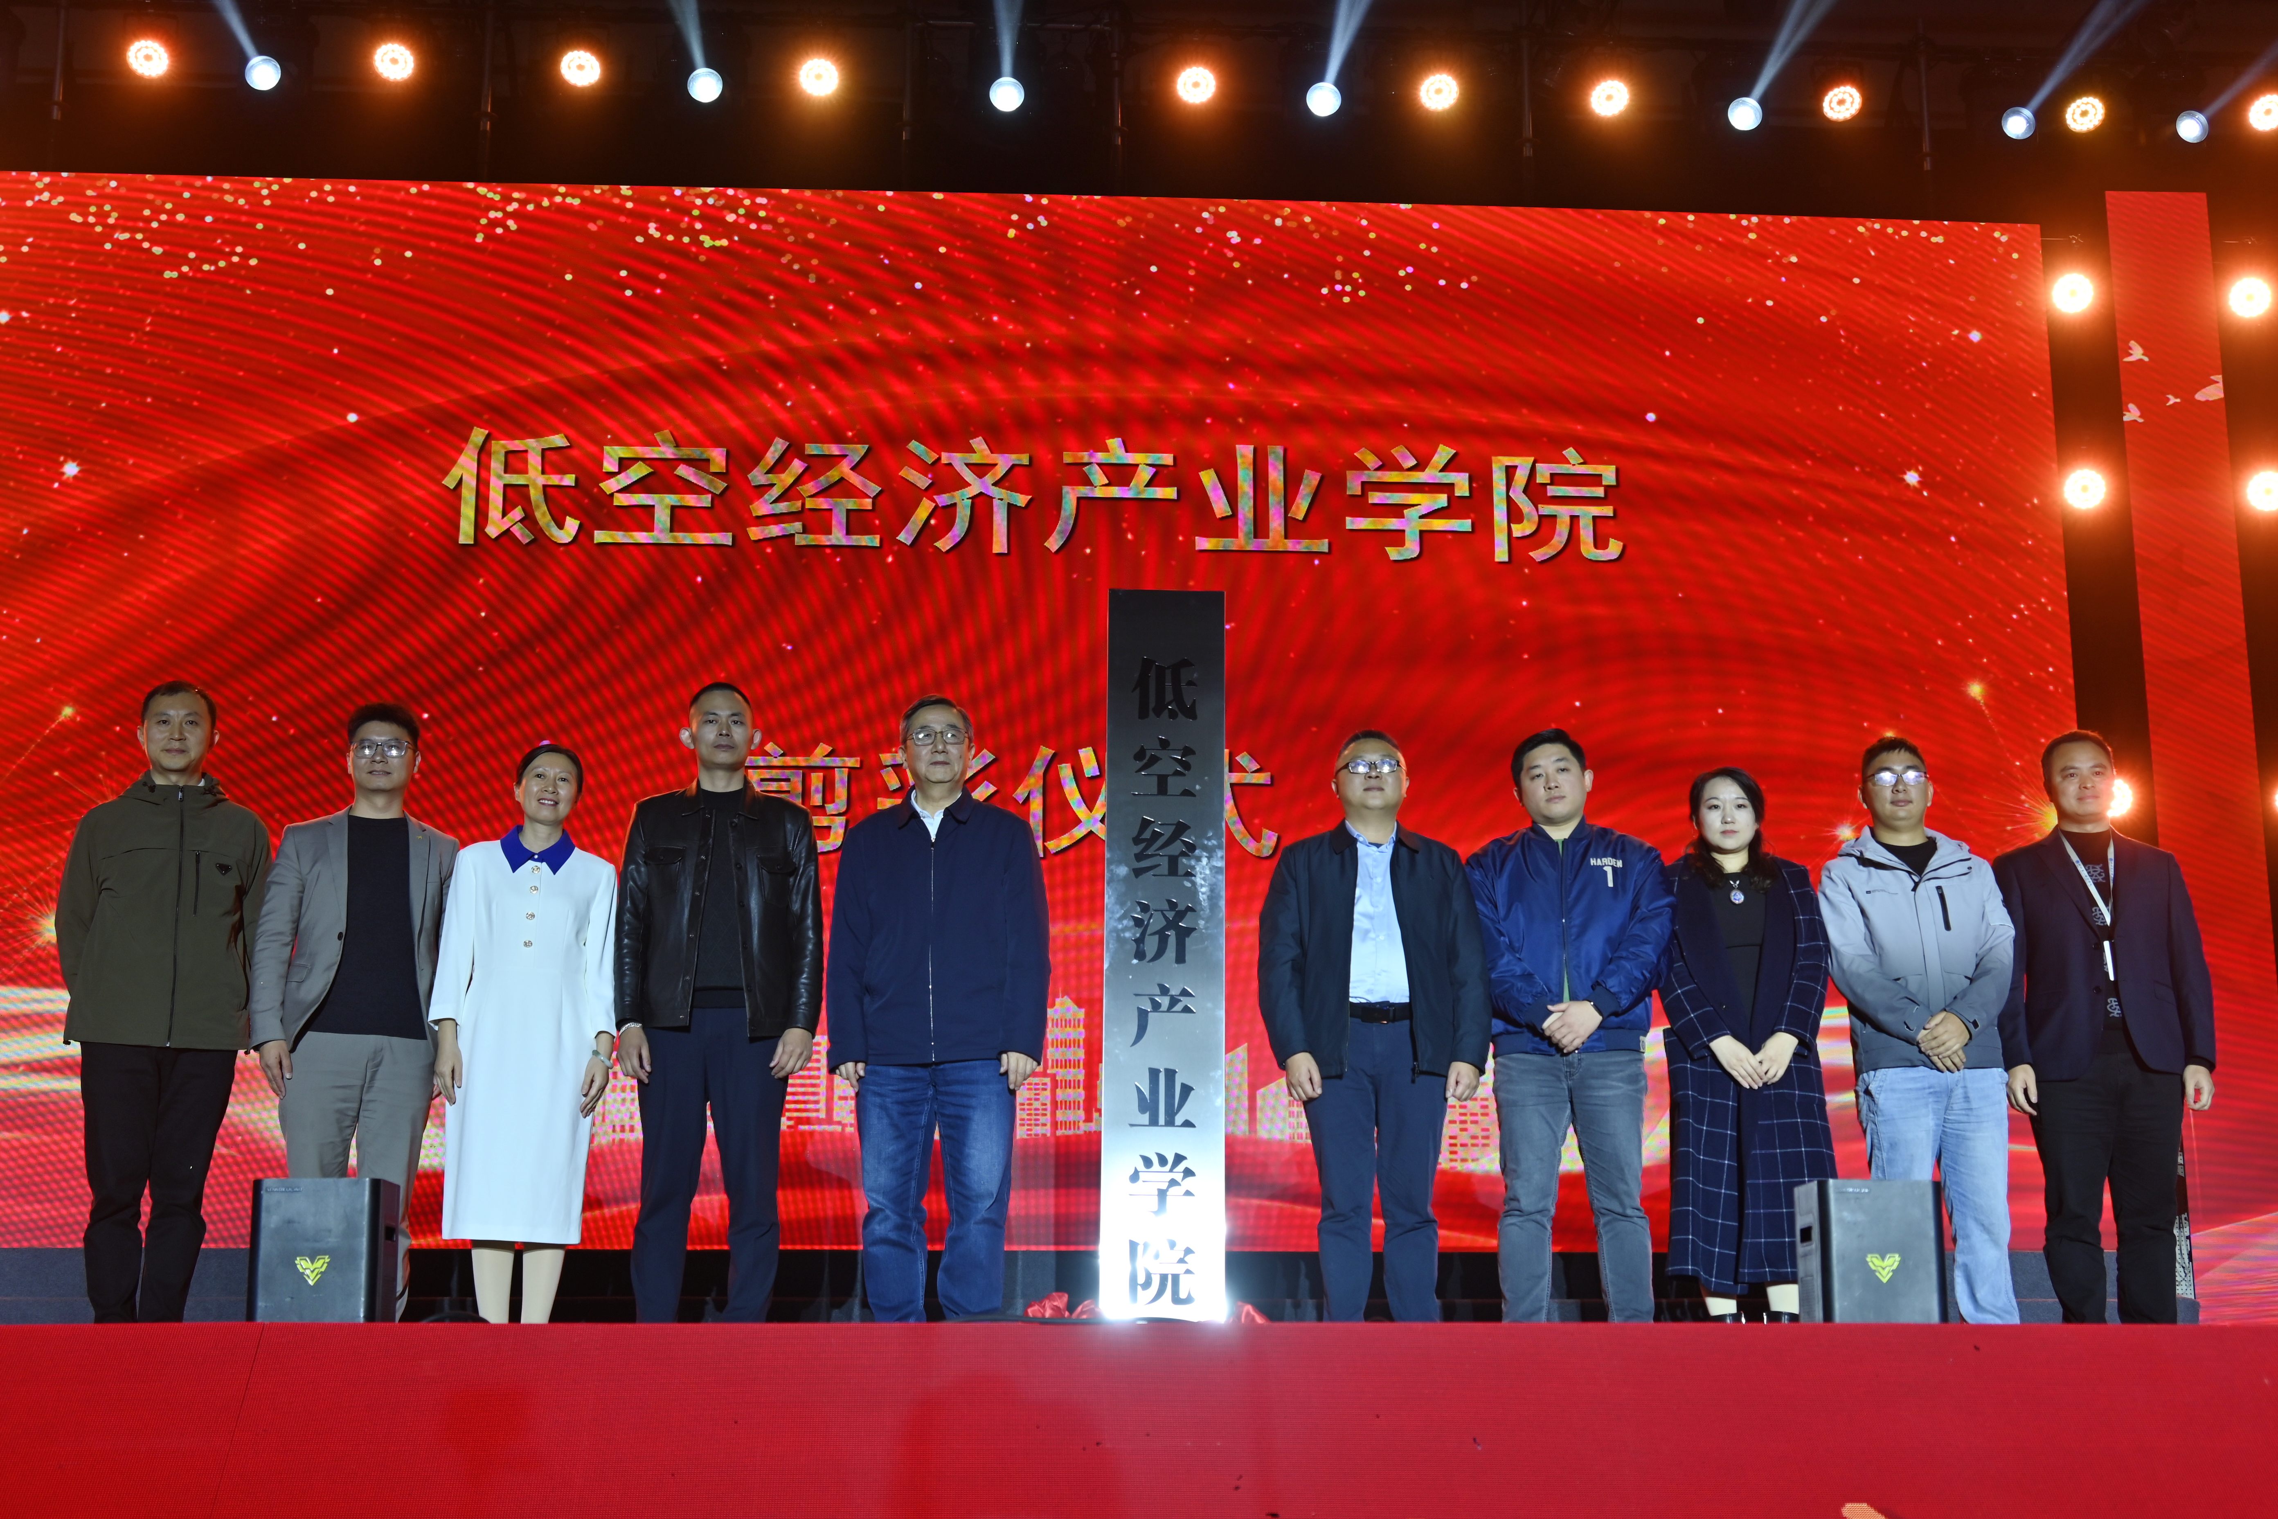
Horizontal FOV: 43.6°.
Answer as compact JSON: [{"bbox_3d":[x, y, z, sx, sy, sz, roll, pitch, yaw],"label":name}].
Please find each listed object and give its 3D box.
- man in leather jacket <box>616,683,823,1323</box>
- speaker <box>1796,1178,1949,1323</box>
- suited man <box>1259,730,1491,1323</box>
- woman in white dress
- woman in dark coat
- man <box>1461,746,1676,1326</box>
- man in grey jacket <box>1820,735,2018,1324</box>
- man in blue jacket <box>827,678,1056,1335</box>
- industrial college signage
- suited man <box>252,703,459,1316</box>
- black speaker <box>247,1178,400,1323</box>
[{"bbox_3d":[-1.135,0.670,7.714,0.550,1.800,0.330,2,-13,-7],"label":"man in leather jacket"},{"bbox_3d":[1.825,1.247,7.060,0.300,0.382,0.260,1,-13,-3],"label":"speaker"},{"bbox_3d":[0.652,0.752,7.868,0.590,1.706,0.340,-1,-13,3],"label":"suited man"},{"bbox_3d":[-1.646,0.750,7.646,0.490,1.617,0.320,2,-13,-10],"label":"woman in white dress"},{"bbox_3d":[1.704,0.818,7.983,0.470,1.625,0.360,-2,-13,8],"label":"woman in dark coat"},{"bbox_3d":[1.198,0.761,7.969,0.540,1.732,0.360,-1,-13,6],"label":"man"},{"bbox_3d":[2.190,0.776,8.009,0.530,1.717,0.360,-2,-13,11],"label":"man in grey jacket"},{"bbox_3d":[-0.546,0.693,7.766,0.580,1.778,0.340,1,-13,-4],"label":"man in blue jacket"},{"bbox_3d":[0.069,0.525,7.569,0.320,2.019,0.060,1,-16,-3],"label":"industrial college signage"},{"bbox_3d":[-2.115,0.700,7.716,0.540,1.745,0.330,3,-13,-12],"label":"suited man"},{"bbox_3d":[-1.956,1.205,6.832,0.300,0.372,0.260,0,-13,-2],"label":"black speaker"}]

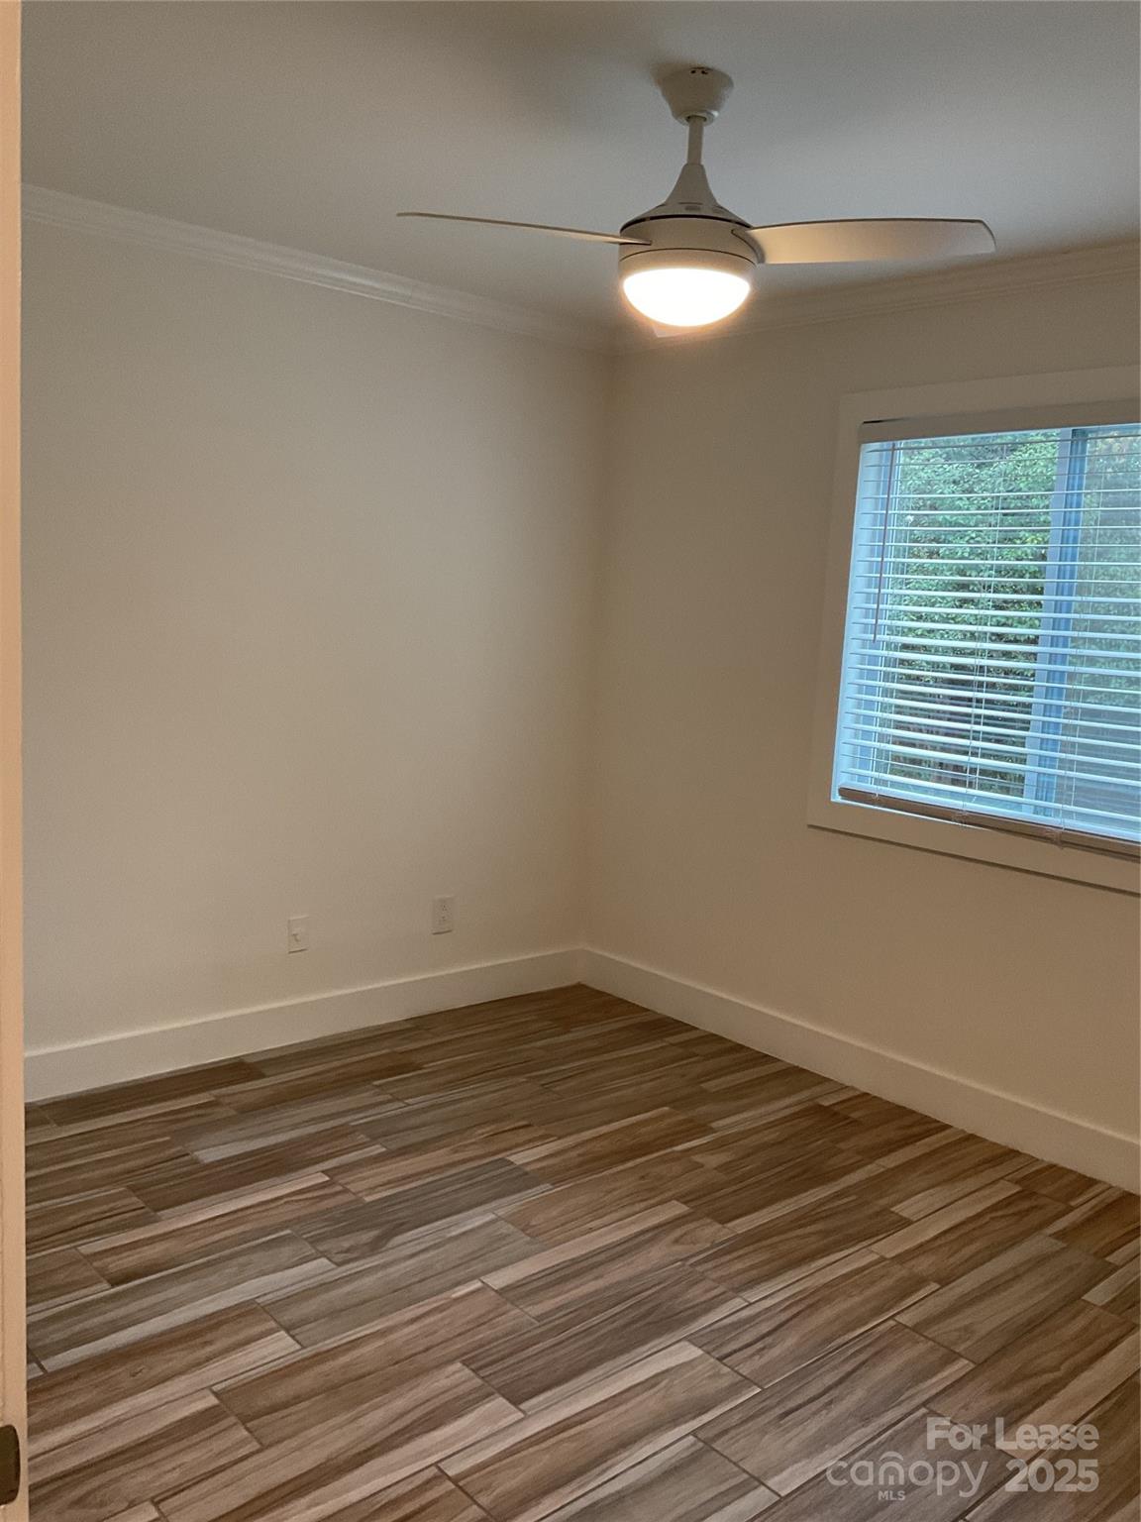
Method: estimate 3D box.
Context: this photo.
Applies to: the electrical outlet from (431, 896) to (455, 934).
[{"bbox_3d":[-0.425,0.518,4.286,0.080,0.123,0.009,-4,10,-42],"label":"electrical outlet"}]

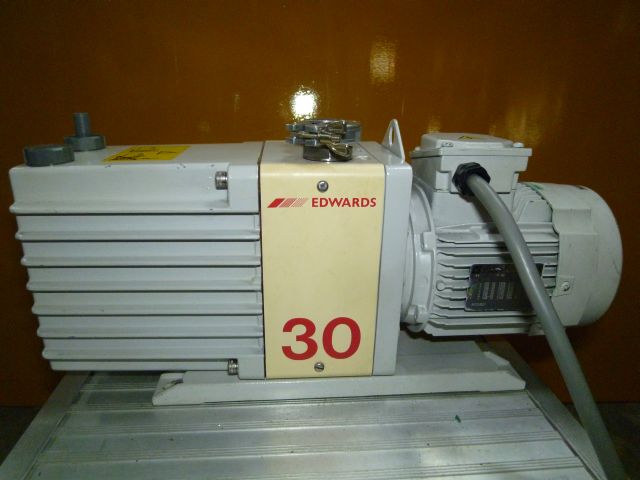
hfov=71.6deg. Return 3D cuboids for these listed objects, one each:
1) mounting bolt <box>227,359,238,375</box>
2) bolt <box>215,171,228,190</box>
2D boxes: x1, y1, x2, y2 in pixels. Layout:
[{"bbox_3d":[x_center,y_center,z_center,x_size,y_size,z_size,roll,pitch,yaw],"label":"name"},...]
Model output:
[{"bbox_3d":[-0.087,0.128,0.447,0.010,0.016,0.016,0,20,-3],"label":"mounting bolt"},{"bbox_3d":[-0.085,-0.051,0.382,0.010,0.016,0.016,0,20,-3],"label":"bolt"}]

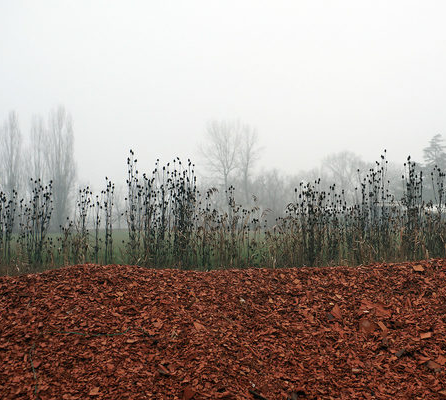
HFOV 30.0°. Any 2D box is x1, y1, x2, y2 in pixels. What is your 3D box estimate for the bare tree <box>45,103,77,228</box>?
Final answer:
[{"bbox_3d":[-25.200,-4.990,130.000,4.990,19.500,4.990,0,-1,0],"label":"bare tree"}]

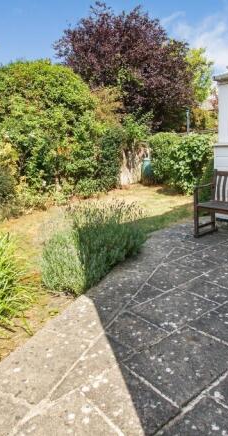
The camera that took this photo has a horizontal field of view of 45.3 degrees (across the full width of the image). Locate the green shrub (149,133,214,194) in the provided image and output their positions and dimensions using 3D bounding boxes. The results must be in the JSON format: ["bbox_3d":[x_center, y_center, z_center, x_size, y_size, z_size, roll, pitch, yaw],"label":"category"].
[{"bbox_3d":[2.020,-1.551,8.000,1.850,1.600,1.400,3,10,17],"label":"green shrub"}]

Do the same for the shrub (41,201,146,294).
[{"bbox_3d":[-0.150,0.211,2.820,0.500,0.620,1.150,5,11,29],"label":"shrub"}]

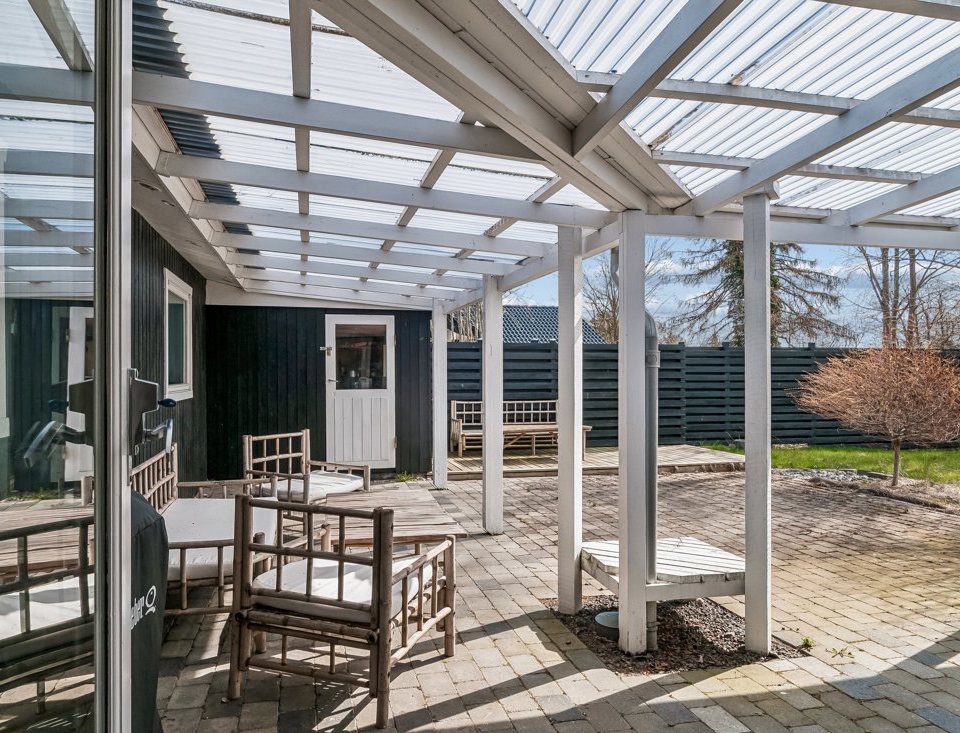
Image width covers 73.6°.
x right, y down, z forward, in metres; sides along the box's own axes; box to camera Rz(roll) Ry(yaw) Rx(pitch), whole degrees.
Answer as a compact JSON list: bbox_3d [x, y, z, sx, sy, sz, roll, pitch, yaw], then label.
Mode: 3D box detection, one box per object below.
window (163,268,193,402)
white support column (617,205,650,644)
[{"bbox_3d":[-2.872,-0.257,6.109,0.100,1.139,1.358,0,-1,-15],"label":"window"},{"bbox_3d":[0.741,0.309,3.138,0.098,2.120,0.095,0,-1,-15],"label":"white support column"}]

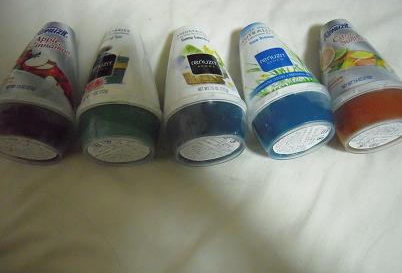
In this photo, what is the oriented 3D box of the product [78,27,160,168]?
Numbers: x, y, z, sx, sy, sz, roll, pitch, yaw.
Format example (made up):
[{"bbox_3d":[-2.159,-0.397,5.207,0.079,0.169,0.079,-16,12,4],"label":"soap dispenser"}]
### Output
[{"bbox_3d":[-0.076,-0.048,0.312,0.077,0.077,0.139,-13,63,15],"label":"product"}]

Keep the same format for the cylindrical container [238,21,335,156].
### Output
[{"bbox_3d":[0.072,-0.053,0.319,0.077,0.077,0.139,-16,59,2],"label":"cylindrical container"}]

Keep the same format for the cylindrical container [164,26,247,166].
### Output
[{"bbox_3d":[-0.003,-0.049,0.315,0.077,0.077,0.139,-2,62,-14],"label":"cylindrical container"}]

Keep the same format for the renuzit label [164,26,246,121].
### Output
[{"bbox_3d":[-0.004,-0.059,0.320,0.075,0.075,0.115,-2,62,-14],"label":"renuzit label"}]

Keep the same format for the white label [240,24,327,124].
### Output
[{"bbox_3d":[0.069,-0.063,0.325,0.075,0.075,0.115,-16,59,2],"label":"white label"}]

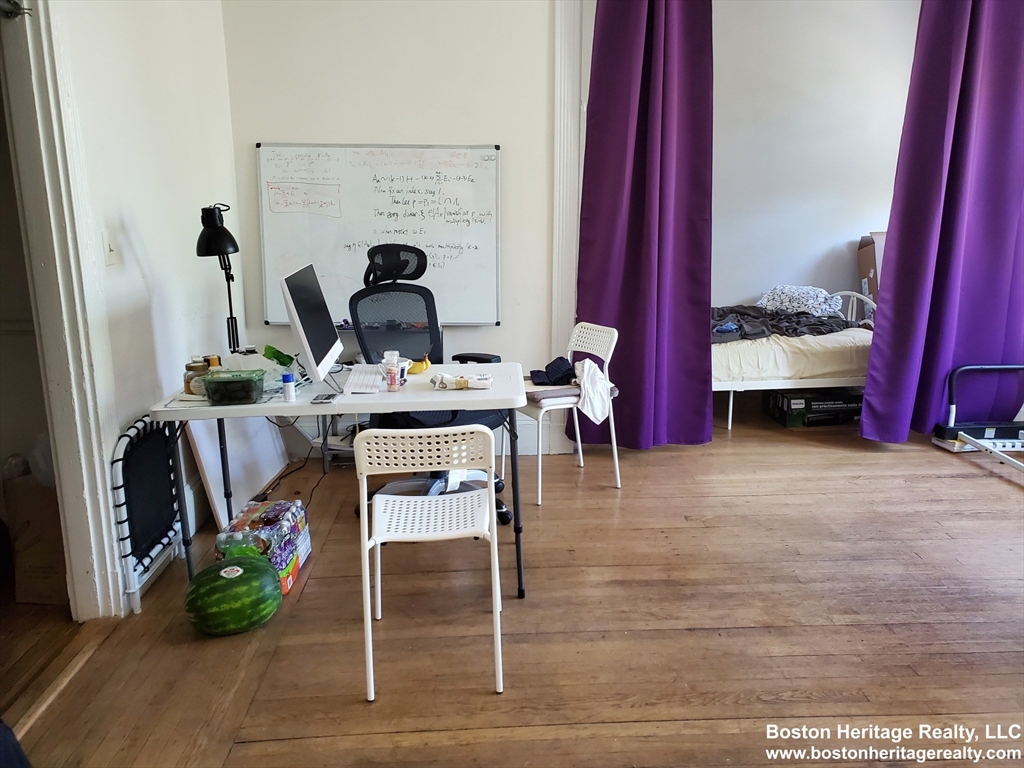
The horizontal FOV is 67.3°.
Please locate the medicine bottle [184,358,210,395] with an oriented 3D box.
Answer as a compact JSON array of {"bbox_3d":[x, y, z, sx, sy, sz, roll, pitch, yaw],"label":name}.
[{"bbox_3d":[-1.098,-0.032,2.681,0.081,0.117,0.081,-1,12,-3],"label":"medicine bottle"}]

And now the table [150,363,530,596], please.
[{"bbox_3d":[-0.576,0.352,2.909,1.230,0.735,0.625,-1,12,-2],"label":"table"}]

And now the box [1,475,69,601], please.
[{"bbox_3d":[-1.623,0.509,2.831,0.250,0.470,0.360,0,12,3],"label":"box"}]

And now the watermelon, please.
[{"bbox_3d":[-0.904,0.690,2.511,0.300,0.244,0.245,-7,14,-27],"label":"watermelon"}]

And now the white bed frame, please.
[{"bbox_3d":[1.318,-0.214,5.303,1.980,0.820,1.000,-2,12,-7],"label":"white bed frame"}]

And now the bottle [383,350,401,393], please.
[{"bbox_3d":[-0.423,-0.046,2.684,0.053,0.141,0.053,-1,12,-3],"label":"bottle"}]

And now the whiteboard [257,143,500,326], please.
[{"bbox_3d":[-0.670,-0.757,3.961,1.220,0.915,0.025,-1,11,-3],"label":"whiteboard"}]

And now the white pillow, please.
[{"bbox_3d":[1.992,-0.566,5.331,0.580,0.210,0.410,-2,12,-7],"label":"white pillow"}]

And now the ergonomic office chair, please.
[{"bbox_3d":[-0.369,-0.011,3.464,0.680,1.210,0.690,-12,17,-43],"label":"ergonomic office chair"}]

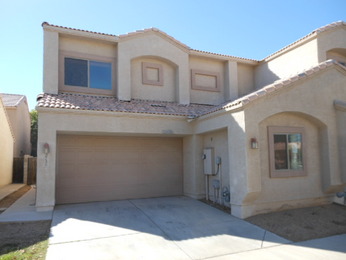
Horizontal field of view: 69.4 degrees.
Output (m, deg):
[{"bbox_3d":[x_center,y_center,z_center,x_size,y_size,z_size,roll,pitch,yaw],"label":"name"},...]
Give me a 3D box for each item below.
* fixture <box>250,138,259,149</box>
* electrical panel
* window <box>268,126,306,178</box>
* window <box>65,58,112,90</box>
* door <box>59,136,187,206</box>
[{"bbox_3d":[2.170,0.359,6.674,0.170,0.300,0.180,1,-6,-21],"label":"fixture"},{"bbox_3d":[1.270,1.118,8.789,0.180,0.890,0.500,1,-6,-21],"label":"electrical panel"},{"bbox_3d":[3.466,0.664,7.499,1.380,1.480,0.100,1,-6,-21],"label":"window"},{"bbox_3d":[-3.302,-2.198,9.868,1.820,1.150,0.100,1,-6,-21],"label":"window"},{"bbox_3d":[-1.845,1.468,9.709,4.870,2.460,0.080,1,-6,-21],"label":"door"}]

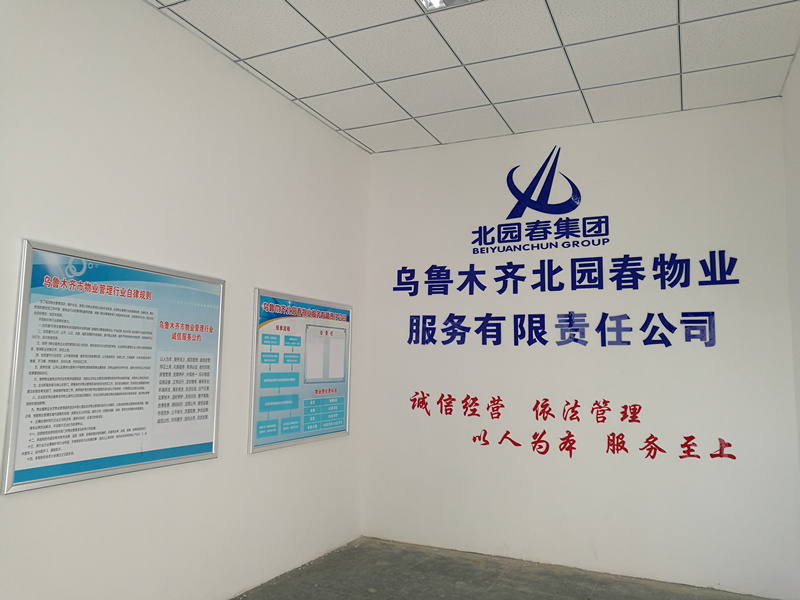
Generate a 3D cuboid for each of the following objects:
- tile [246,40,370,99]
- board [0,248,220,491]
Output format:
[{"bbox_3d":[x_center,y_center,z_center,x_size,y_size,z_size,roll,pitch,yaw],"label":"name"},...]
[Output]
[{"bbox_3d":[-0.552,-1.435,3.909,0.594,0.018,0.594,-2,-7,25],"label":"tile"},{"bbox_3d":[-1.278,0.323,3.025,0.030,1.003,1.215,-2,-7,25],"label":"board"}]

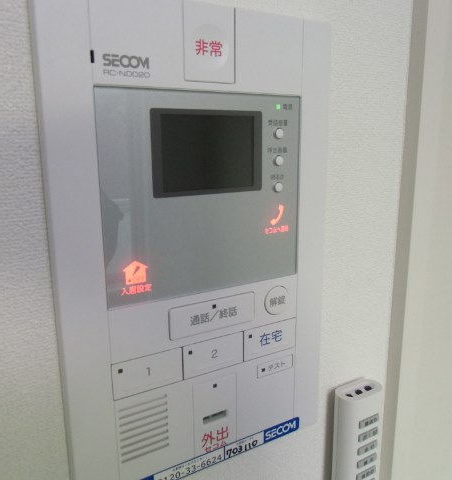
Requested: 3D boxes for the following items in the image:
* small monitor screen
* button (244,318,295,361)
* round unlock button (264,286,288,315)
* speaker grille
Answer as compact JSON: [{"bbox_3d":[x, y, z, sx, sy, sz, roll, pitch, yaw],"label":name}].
[{"bbox_3d":[-0.010,-0.056,0.285,0.079,0.053,0.006,-8,14,-29],"label":"small monitor screen"},{"bbox_3d":[0.034,0.076,0.338,0.048,0.025,0.005,-8,14,-29],"label":"button"},{"bbox_3d":[0.039,0.046,0.333,0.023,0.023,0.005,-8,14,-29],"label":"round unlock button"},{"bbox_3d":[-0.055,0.126,0.297,0.034,0.040,0.004,-8,14,-29],"label":"speaker grille"}]

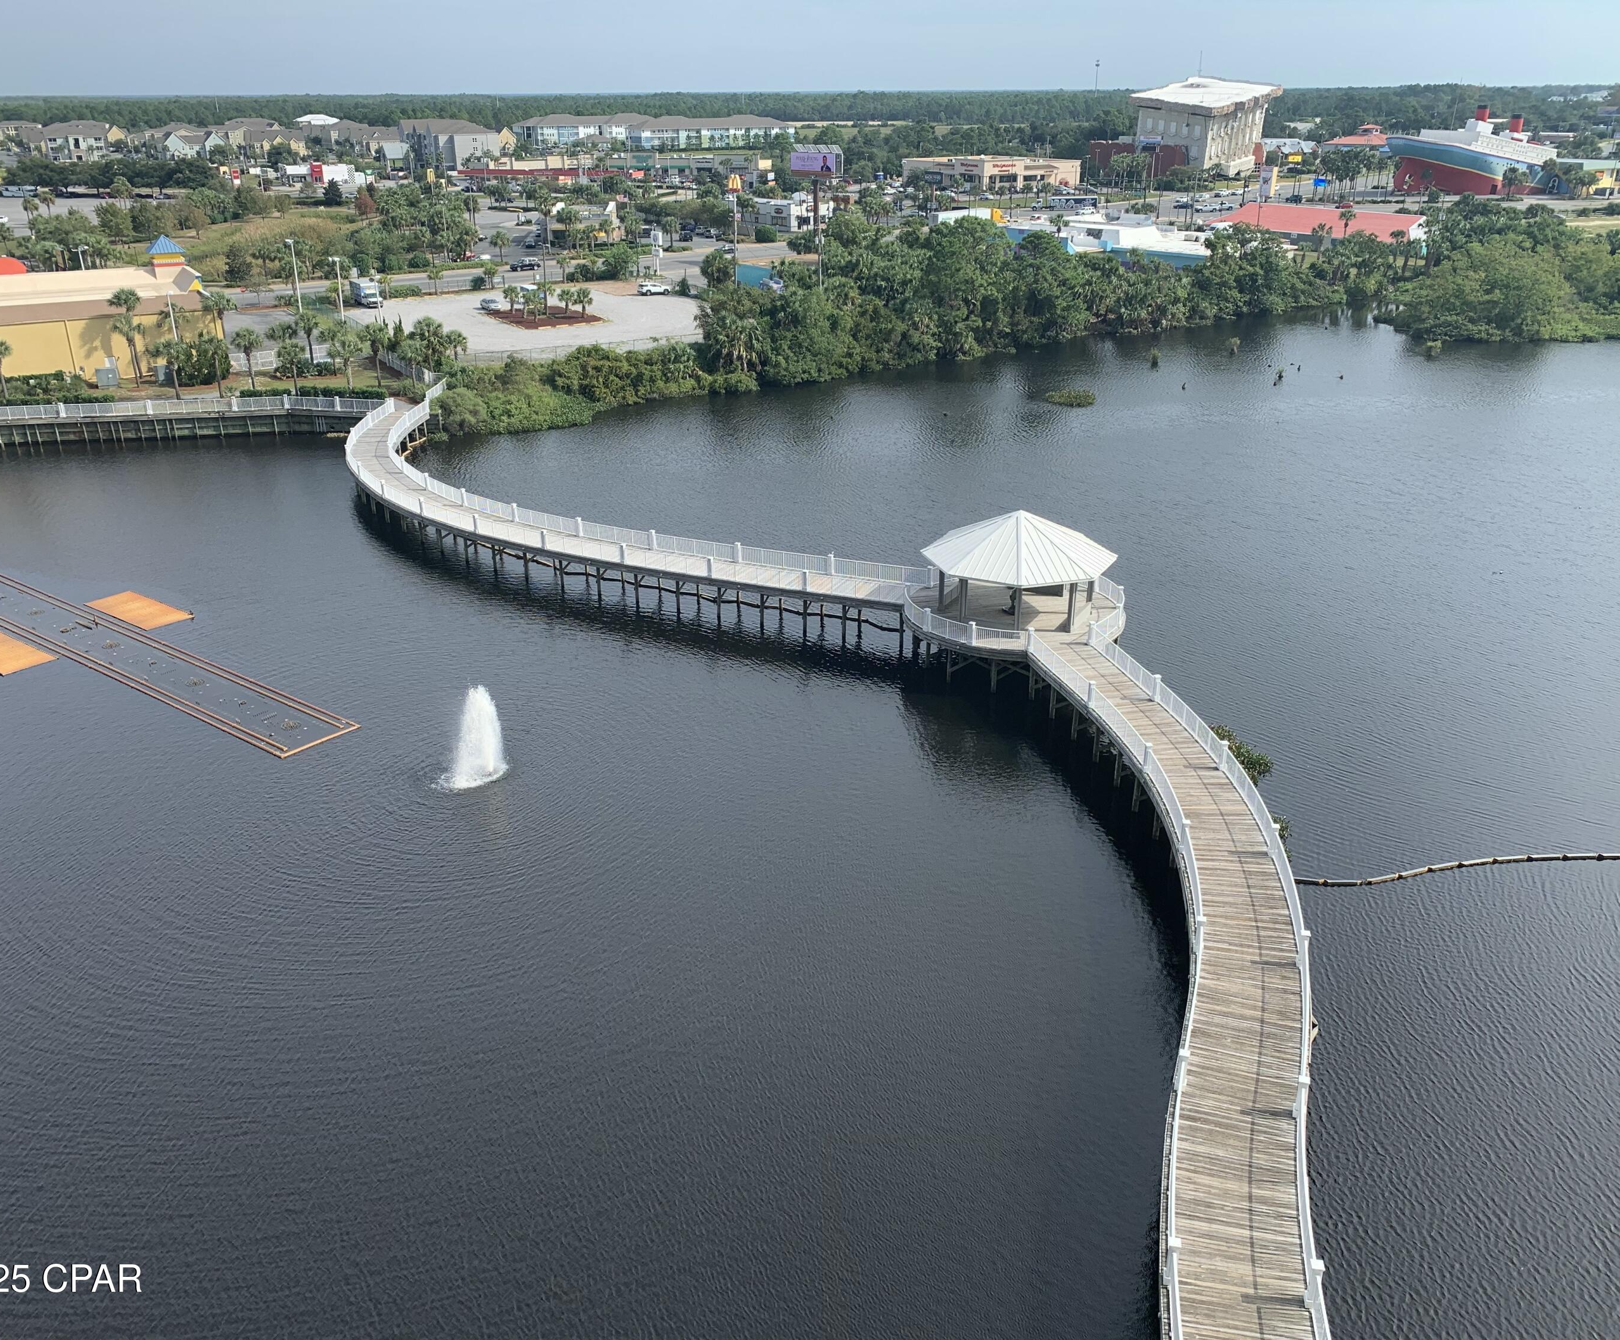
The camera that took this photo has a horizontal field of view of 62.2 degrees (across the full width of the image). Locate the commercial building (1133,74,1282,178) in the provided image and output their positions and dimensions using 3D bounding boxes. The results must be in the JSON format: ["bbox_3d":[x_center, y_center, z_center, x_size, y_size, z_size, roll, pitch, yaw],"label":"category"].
[{"bbox_3d":[144.030,-198.530,488.110,42.000,31.500,33.000,-19,29,-36],"label":"commercial building"}]

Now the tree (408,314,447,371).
[{"bbox_3d":[-41.460,-35.370,145.860,3.900,5.870,3.900,-7,24,-14],"label":"tree"}]

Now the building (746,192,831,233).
[{"bbox_3d":[-6.110,-97.270,285.760,18.000,6.400,13.000,20,31,39],"label":"building"}]

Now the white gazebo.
[{"bbox_3d":[12.250,-6.430,78.860,11.010,5.950,11.010,-7,24,-15],"label":"white gazebo"}]

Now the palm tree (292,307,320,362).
[{"bbox_3d":[-55.610,-36.810,149.440,3.100,6.430,3.100,0,23,0],"label":"palm tree"}]

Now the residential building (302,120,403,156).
[{"bbox_3d":[-186.150,-216.100,548.910,36.000,12.500,17.000,-19,29,-36],"label":"residential building"}]

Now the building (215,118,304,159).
[{"bbox_3d":[-262.240,-255.590,644.840,38.000,16.600,26.000,-8,25,-17],"label":"building"}]

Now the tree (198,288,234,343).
[{"bbox_3d":[-67.240,-39.540,153.740,3.900,8.150,3.900,0,23,0],"label":"tree"}]

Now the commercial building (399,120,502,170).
[{"bbox_3d":[-146.150,-211.000,538.320,38.000,18.030,20.000,17,29,35],"label":"commercial building"}]

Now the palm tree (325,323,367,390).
[{"bbox_3d":[-47.140,-31.550,136.430,3.800,6.430,3.800,-8,25,-17],"label":"palm tree"}]

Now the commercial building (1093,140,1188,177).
[{"bbox_3d":[113.270,-167.360,439.250,38.000,11.500,25.000,21,31,40],"label":"commercial building"}]

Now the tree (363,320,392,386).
[{"bbox_3d":[-44.870,-32.580,138.590,3.200,6.570,3.200,-8,24,-16],"label":"tree"}]

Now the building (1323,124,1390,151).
[{"bbox_3d":[228.870,-215.570,547.090,27.000,11.800,27.000,20,31,39],"label":"building"}]

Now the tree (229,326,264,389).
[{"bbox_3d":[-57.350,-31.830,137.670,3.400,6.670,3.400,0,23,0],"label":"tree"}]

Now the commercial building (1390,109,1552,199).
[{"bbox_3d":[188.610,-147.690,381.400,45.000,22.490,21.000,-7,24,-16],"label":"commercial building"}]

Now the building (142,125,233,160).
[{"bbox_3d":[-247.750,-210.310,537.390,25.000,11.800,16.000,-21,31,-39],"label":"building"}]

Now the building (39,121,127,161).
[{"bbox_3d":[-286.300,-206.890,526.960,25.000,14.300,17.000,-19,29,-36],"label":"building"}]

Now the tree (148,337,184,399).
[{"bbox_3d":[-63.610,-29.960,133.460,3.600,6.070,3.600,-11,26,-23],"label":"tree"}]

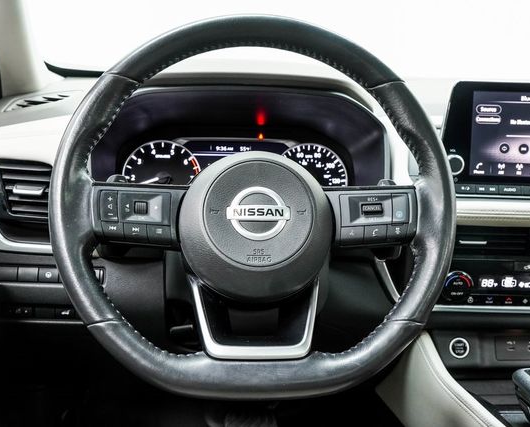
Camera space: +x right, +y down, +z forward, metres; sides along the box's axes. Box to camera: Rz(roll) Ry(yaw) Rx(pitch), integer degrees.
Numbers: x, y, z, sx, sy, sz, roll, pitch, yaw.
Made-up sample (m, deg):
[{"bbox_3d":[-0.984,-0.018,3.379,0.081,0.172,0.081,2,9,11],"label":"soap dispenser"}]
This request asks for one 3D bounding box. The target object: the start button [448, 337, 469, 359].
[{"bbox_3d":[0.266,0.184,0.900,0.029,0.029,0.010,1,0,0],"label":"start button"}]

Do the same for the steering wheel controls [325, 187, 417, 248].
[{"bbox_3d":[0.099,0.003,0.611,0.086,0.057,0.024,1,-13,0],"label":"steering wheel controls"}]

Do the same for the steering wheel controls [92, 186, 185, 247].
[{"bbox_3d":[-0.117,0.003,0.611,0.086,0.057,0.024,1,-13,0],"label":"steering wheel controls"}]

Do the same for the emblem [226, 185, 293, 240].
[{"bbox_3d":[-0.005,0.001,0.606,0.060,0.051,0.007,1,-13,0],"label":"emblem"}]

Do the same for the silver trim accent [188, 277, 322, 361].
[{"bbox_3d":[-0.010,0.095,0.600,0.120,0.080,0.024,1,-16,0],"label":"silver trim accent"}]

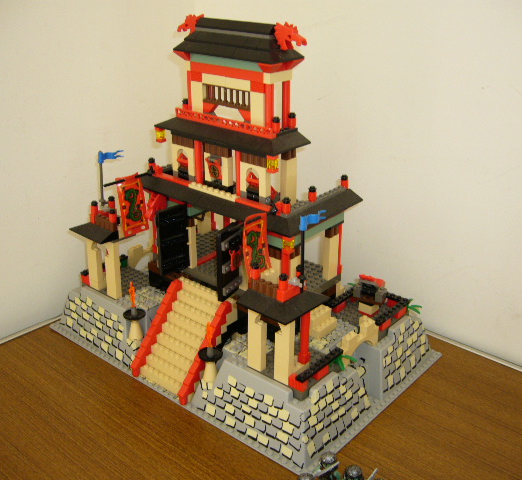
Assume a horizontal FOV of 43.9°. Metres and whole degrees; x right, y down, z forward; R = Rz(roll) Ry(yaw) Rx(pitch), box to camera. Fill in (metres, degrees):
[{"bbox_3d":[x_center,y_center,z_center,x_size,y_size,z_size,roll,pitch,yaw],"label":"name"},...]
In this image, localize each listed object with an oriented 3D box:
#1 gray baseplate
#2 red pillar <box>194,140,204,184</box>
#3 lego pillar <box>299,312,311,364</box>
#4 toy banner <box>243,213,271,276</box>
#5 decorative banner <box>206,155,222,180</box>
[{"bbox_3d":[-0.024,0.090,0.741,0.384,0.059,0.256,19,29,36],"label":"gray baseplate"},{"bbox_3d":[-0.062,-0.080,0.657,0.008,0.055,0.008,19,29,36],"label":"red pillar"},{"bbox_3d":[0.040,0.085,0.579,0.008,0.057,0.008,1,23,0],"label":"lego pillar"},{"bbox_3d":[-0.003,0.007,0.583,0.008,0.062,0.031,19,29,36],"label":"toy banner"},{"bbox_3d":[-0.046,-0.071,0.641,0.020,0.023,0.004,19,29,36],"label":"decorative banner"}]

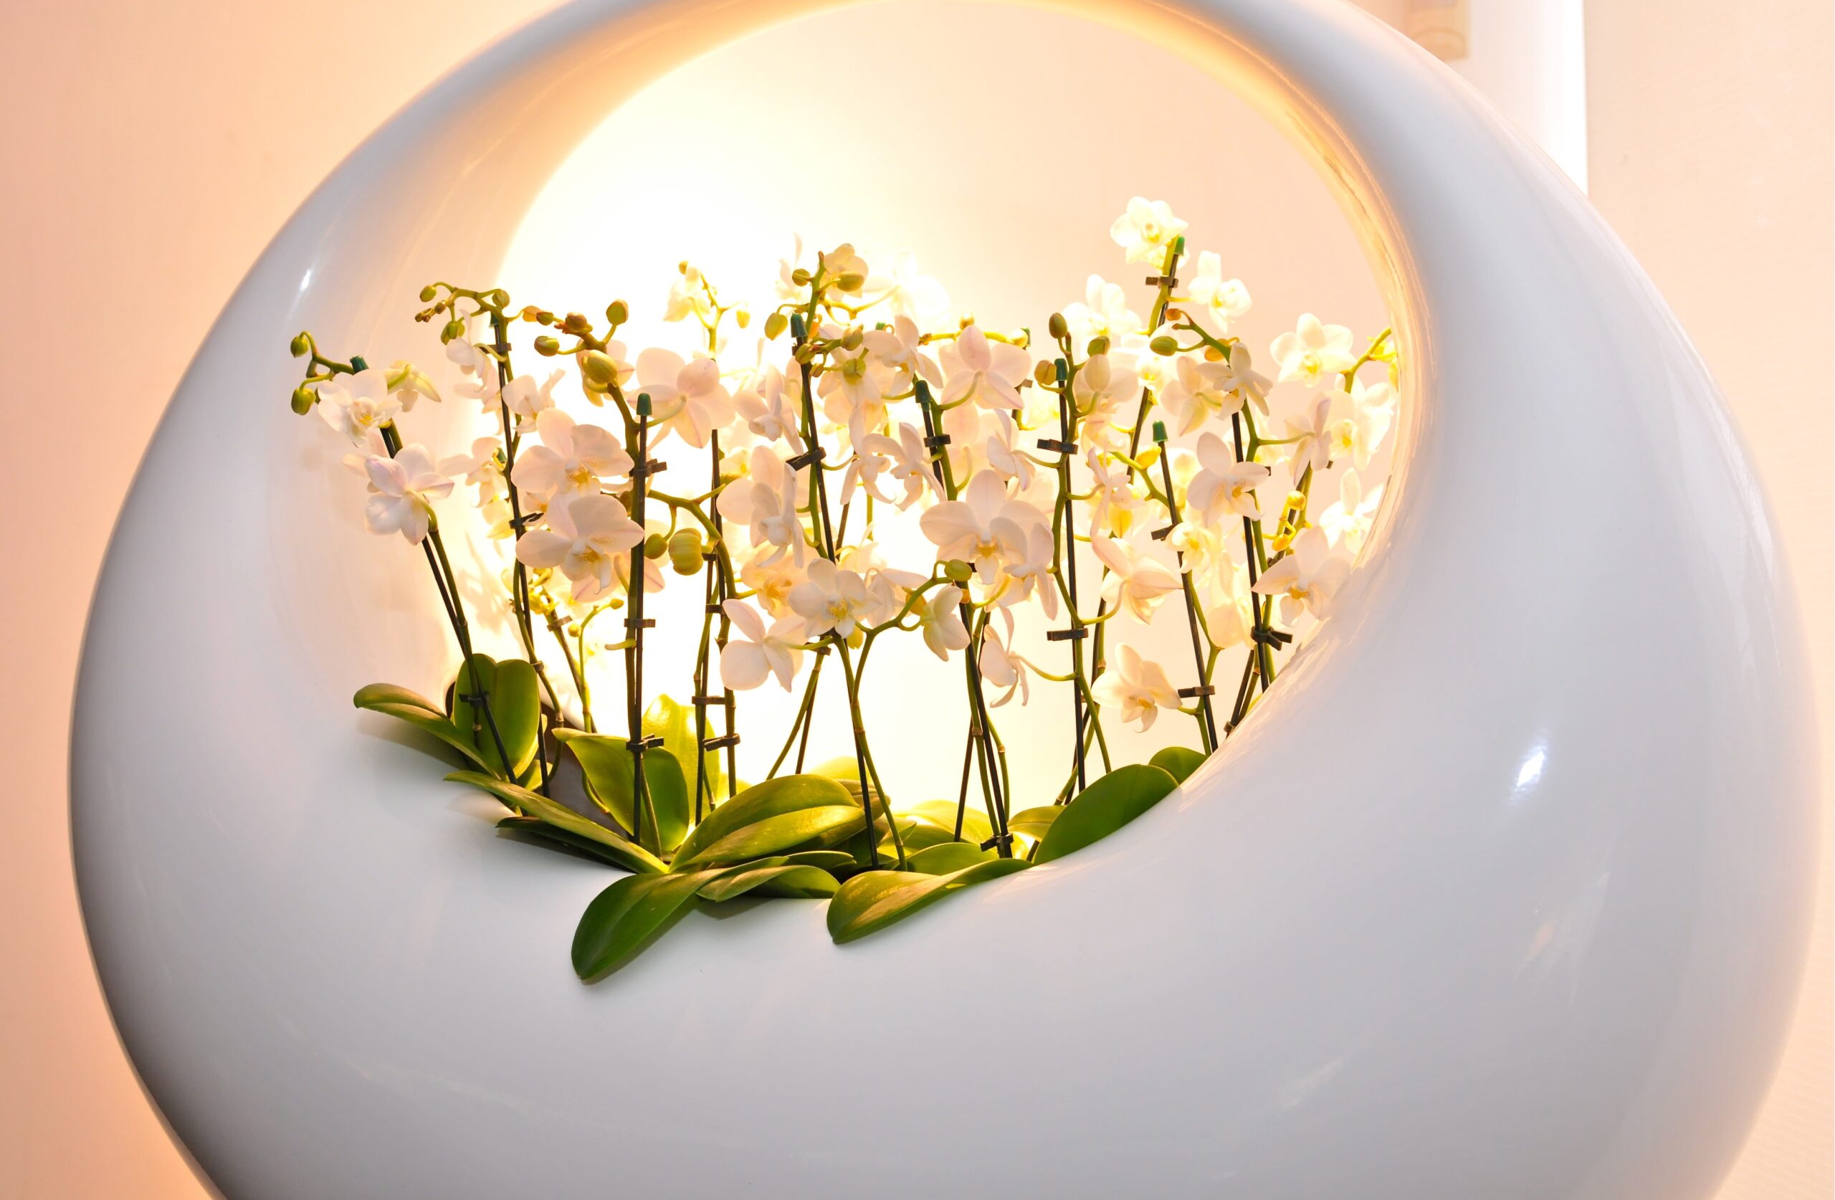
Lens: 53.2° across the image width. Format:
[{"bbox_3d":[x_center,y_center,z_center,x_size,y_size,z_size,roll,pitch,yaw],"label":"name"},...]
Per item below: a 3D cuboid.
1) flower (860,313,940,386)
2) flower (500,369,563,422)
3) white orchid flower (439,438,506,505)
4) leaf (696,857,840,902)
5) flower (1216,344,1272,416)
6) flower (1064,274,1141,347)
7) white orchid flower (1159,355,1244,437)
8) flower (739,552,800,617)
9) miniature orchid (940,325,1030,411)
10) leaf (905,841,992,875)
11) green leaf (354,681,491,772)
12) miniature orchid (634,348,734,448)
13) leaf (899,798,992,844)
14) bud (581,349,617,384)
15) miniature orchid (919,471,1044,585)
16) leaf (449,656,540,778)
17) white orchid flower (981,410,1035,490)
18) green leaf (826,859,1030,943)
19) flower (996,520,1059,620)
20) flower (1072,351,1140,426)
[{"bbox_3d":[-0.008,-0.133,0.980,0.026,0.040,0.043,-15,10,-38],"label":"flower"},{"bbox_3d":[-0.244,-0.128,1.160,0.044,0.040,0.026,-3,7,-14],"label":"flower"},{"bbox_3d":[-0.290,-0.084,1.200,0.050,0.048,0.027,-1,12,6],"label":"white orchid flower"},{"bbox_3d":[-0.076,0.143,0.940,0.078,0.022,0.040,8,2,27],"label":"leaf"},{"bbox_3d":[0.177,-0.119,1.000,0.023,0.041,0.042,-9,6,-36],"label":"flower"},{"bbox_3d":[0.129,-0.200,1.280,0.057,0.053,0.026,-2,7,-9],"label":"flower"},{"bbox_3d":[0.158,-0.114,1.030,0.045,0.045,0.023,-1,0,-18],"label":"white orchid flower"},{"bbox_3d":[-0.079,-0.009,1.020,0.042,0.038,0.026,1,8,-18],"label":"flower"},{"bbox_3d":[0.037,-0.129,1.020,0.051,0.048,0.025,1,3,3],"label":"miniature orchid"},{"bbox_3d":[0.019,0.162,1.140,0.050,0.025,0.085,0,6,39],"label":"leaf"},{"bbox_3d":[-0.304,0.078,1.130,0.100,0.032,0.050,26,-7,-18],"label":"green leaf"},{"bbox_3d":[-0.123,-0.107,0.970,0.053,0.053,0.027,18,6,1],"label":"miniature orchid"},{"bbox_3d":[0.016,0.127,1.050,0.056,0.026,0.050,-1,2,0],"label":"leaf"},{"bbox_3d":[-0.184,-0.135,1.060,0.018,0.021,0.018,-36,12,-8],"label":"bud"},{"bbox_3d":[0.032,-0.037,0.950,0.064,0.059,0.028,1,7,-2],"label":"miniature orchid"},{"bbox_3d":[-0.231,0.064,1.000,0.048,0.064,0.032,-1,2,-11],"label":"leaf"},{"bbox_3d":[0.057,-0.092,1.140,0.047,0.051,0.025,-5,1,-43],"label":"white orchid flower"},{"bbox_3d":[0.007,0.162,0.990,0.118,0.028,0.042,-20,35,-19],"label":"green leaf"},{"bbox_3d":[0.057,-0.016,0.950,0.030,0.052,0.050,-8,3,-25],"label":"flower"},{"bbox_3d":[0.105,-0.119,1.030,0.042,0.042,0.026,0,0,24],"label":"flower"}]

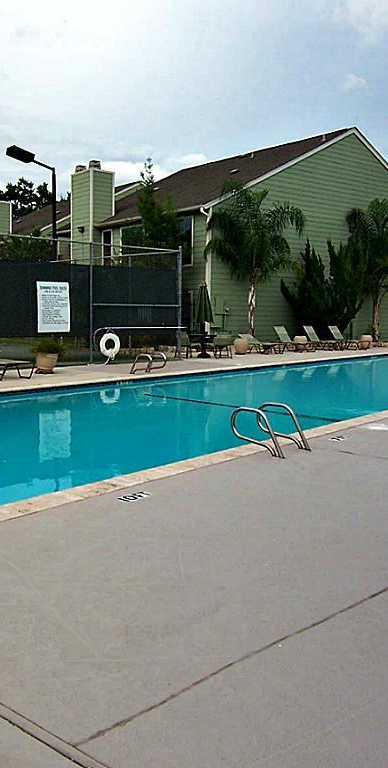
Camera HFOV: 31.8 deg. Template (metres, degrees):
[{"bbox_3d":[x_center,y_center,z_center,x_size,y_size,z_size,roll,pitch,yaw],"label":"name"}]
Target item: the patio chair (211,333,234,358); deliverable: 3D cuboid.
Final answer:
[{"bbox_3d":[0.951,-1.291,22.506,0.650,0.850,0.600,6,8,40],"label":"patio chair"}]

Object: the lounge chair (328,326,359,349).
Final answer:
[{"bbox_3d":[6.383,-1.849,27.848,0.670,1.000,1.550,-5,8,-45],"label":"lounge chair"}]

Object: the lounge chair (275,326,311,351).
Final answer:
[{"bbox_3d":[3.800,-1.685,25.605,0.683,0.938,1.669,-4,8,-39],"label":"lounge chair"}]

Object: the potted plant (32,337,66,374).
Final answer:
[{"bbox_3d":[-3.381,-0.665,15.905,0.760,0.860,0.740,0,6,-12],"label":"potted plant"}]

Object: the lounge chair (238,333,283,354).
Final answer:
[{"bbox_3d":[2.496,-1.512,25.058,1.750,0.800,0.670,5,7,37],"label":"lounge chair"}]

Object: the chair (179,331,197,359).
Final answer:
[{"bbox_3d":[-0.226,-1.323,22.555,0.650,0.870,0.600,-4,8,-38],"label":"chair"}]

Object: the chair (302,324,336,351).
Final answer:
[{"bbox_3d":[5.152,-1.817,27.066,0.683,0.928,1.683,-4,8,-39],"label":"chair"}]

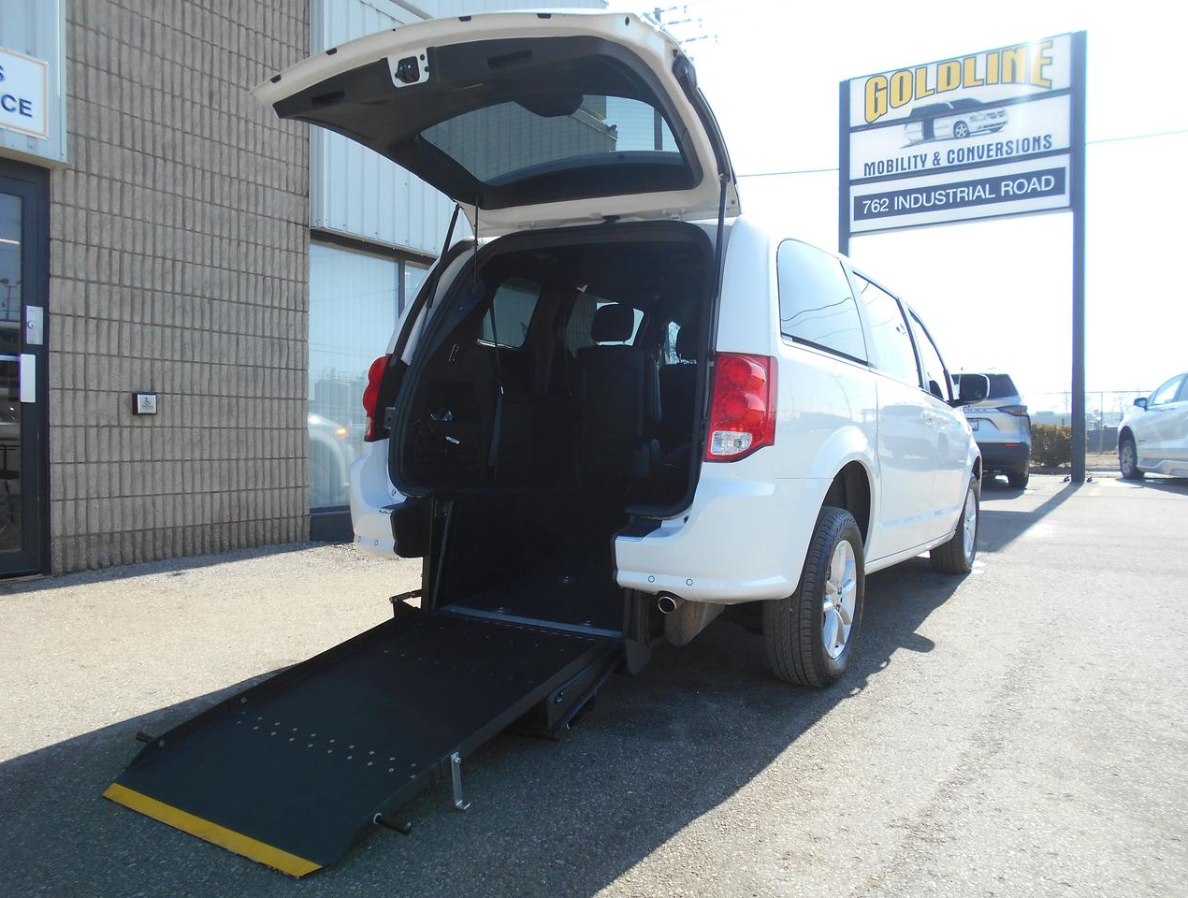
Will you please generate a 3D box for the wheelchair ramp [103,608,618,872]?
[{"bbox_3d":[-0.605,0.767,2.720,0.860,0.190,1.369,4,15,33],"label":"wheelchair ramp"}]

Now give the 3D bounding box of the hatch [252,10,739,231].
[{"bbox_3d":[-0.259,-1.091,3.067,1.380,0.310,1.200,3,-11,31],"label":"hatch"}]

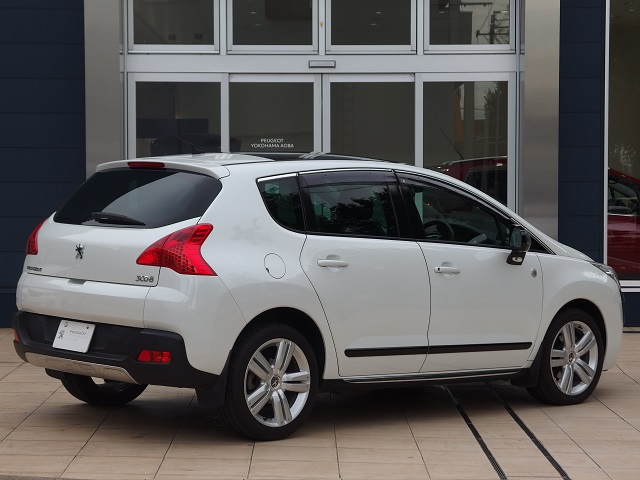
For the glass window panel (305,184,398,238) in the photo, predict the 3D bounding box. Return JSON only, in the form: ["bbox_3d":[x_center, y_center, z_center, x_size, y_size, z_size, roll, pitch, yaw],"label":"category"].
[{"bbox_3d":[0.192,-0.179,9.093,0.820,0.367,0.070,0,-18,-43],"label":"glass window panel"}]

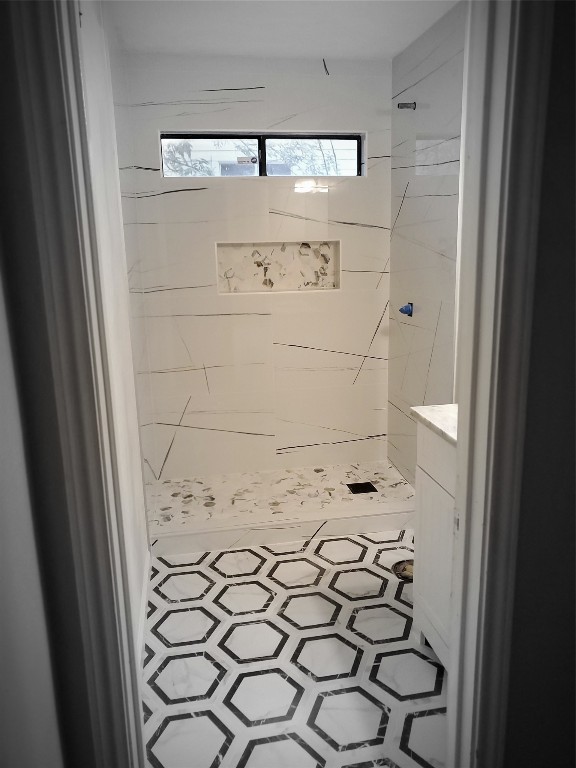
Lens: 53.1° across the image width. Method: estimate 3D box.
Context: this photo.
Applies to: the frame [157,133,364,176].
[{"bbox_3d":[-0.139,-1.355,3.444,1.199,0.246,0.080,-4,13,-10],"label":"frame"}]

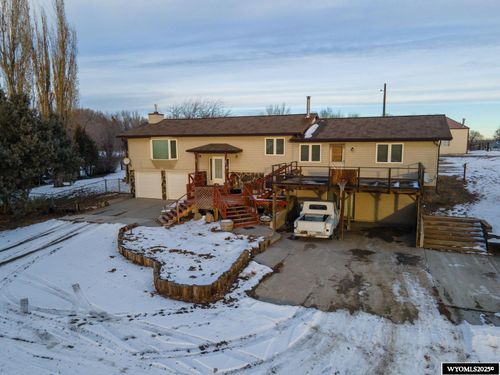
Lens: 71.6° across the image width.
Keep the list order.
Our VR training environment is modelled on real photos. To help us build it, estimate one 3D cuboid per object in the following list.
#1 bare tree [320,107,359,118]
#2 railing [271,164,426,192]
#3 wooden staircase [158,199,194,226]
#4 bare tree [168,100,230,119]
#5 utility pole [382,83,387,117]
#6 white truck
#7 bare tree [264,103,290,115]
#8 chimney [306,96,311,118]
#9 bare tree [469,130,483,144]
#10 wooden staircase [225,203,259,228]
[{"bbox_3d":[15.012,-9.368,58.585,6.357,8.448,6.357,-1,8,0],"label":"bare tree"},{"bbox_3d":[5.717,-0.764,20.414,7.430,1.200,6.010,2,7,19],"label":"railing"},{"bbox_3d":[-4.502,1.544,20.674,1.750,1.200,1.400,-4,9,-25],"label":"wooden staircase"},{"bbox_3d":[-7.678,-8.451,52.685,9.599,9.891,9.599,-1,8,0],"label":"bare tree"},{"bbox_3d":[16.483,-8.021,42.649,0.300,9.367,0.300,-1,8,0],"label":"utility pole"},{"bbox_3d":[3.941,1.739,20.060,1.980,1.900,4.850,2,8,18],"label":"white truck"},{"bbox_3d":[4.805,-9.944,60.679,5.500,9.800,5.500,-1,8,0],"label":"bare tree"},{"bbox_3d":[4.602,-6.301,27.207,0.290,1.646,0.290,2,9,21],"label":"chimney"},{"bbox_3d":[48.801,-10.216,75.296,4.000,4.270,4.000,-1,8,0],"label":"bare tree"},{"bbox_3d":[-0.502,1.602,20.426,1.480,1.000,1.350,-4,9,-25],"label":"wooden staircase"}]

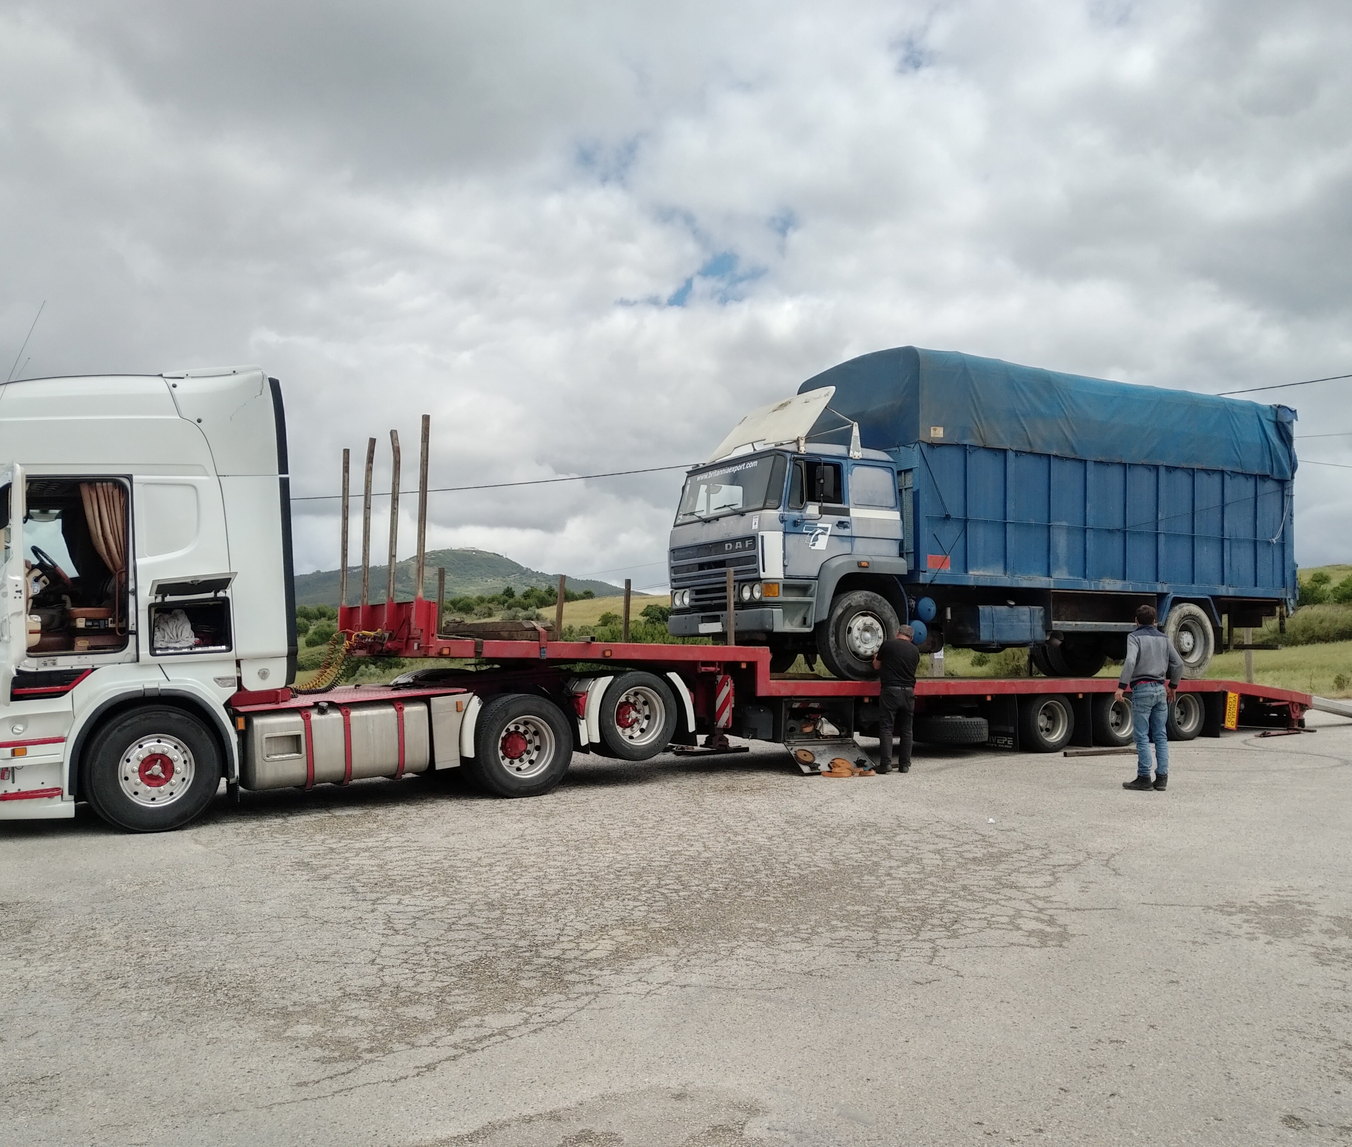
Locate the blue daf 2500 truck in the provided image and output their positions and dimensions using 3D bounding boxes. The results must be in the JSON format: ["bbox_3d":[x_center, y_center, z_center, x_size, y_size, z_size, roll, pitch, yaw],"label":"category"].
[{"bbox_3d":[4.783,-0.623,17.053,9.850,4.220,2.550,3,-5,-31],"label":"blue daf 2500 truck"}]

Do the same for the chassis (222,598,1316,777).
[{"bbox_3d":[2.774,1.402,15.703,15.100,1.920,2.550,1,-4,-31],"label":"chassis"}]

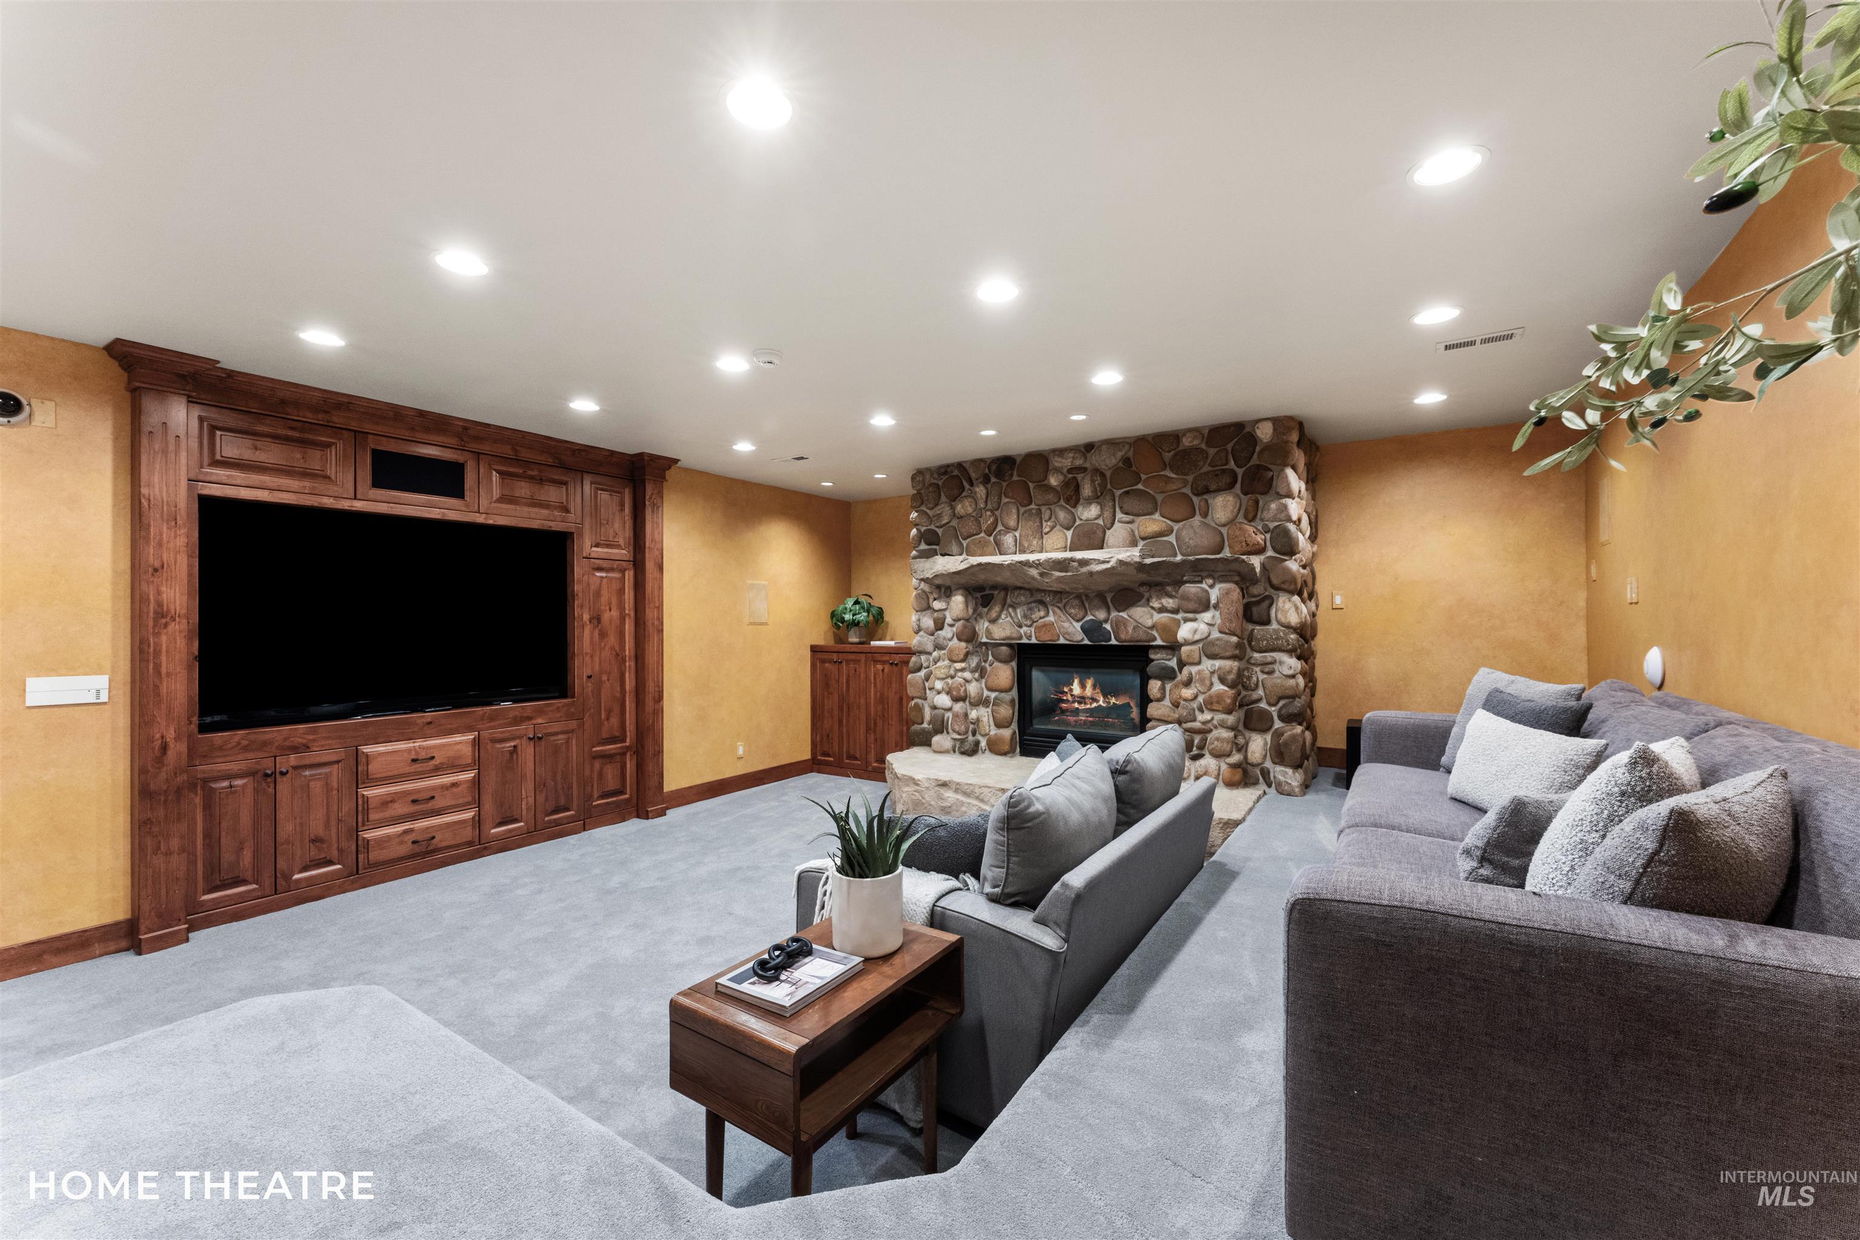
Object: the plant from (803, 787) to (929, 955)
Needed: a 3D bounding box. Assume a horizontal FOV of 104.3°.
[{"bbox_3d":[-0.172,0.665,1.965,0.310,0.400,0.290,0,0,0],"label":"plant"}]

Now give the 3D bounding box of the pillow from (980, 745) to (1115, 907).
[{"bbox_3d":[0.374,0.745,2.387,0.200,0.530,0.620,14,7,33],"label":"pillow"}]

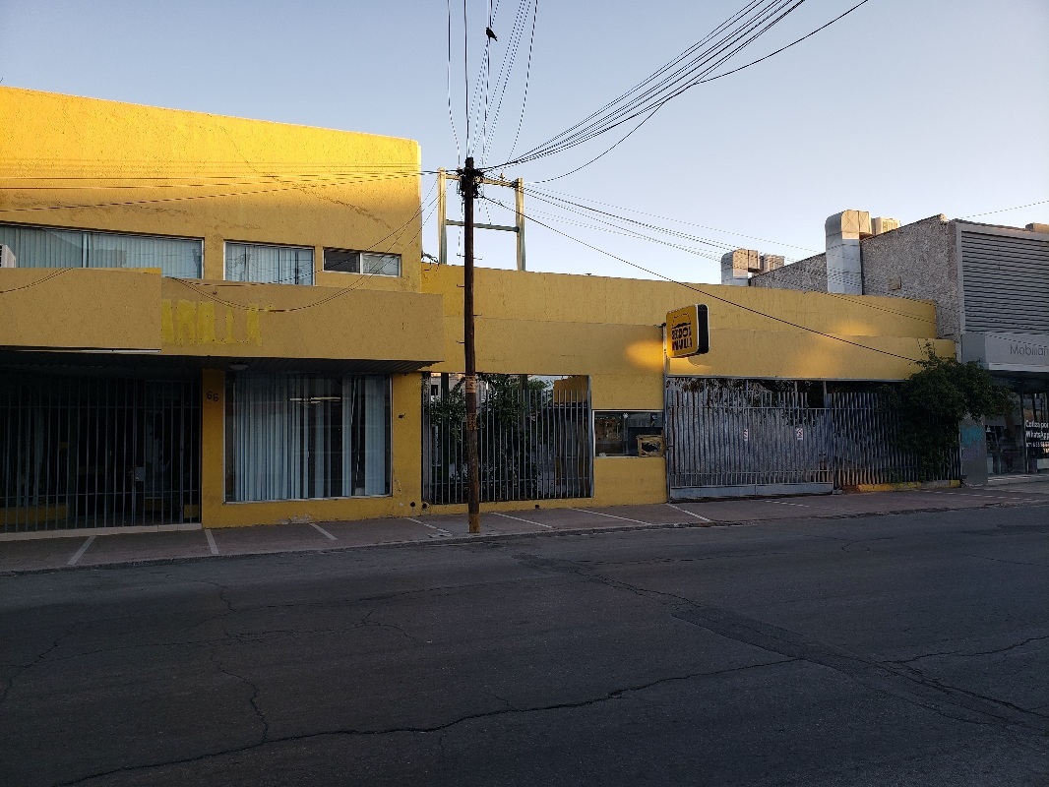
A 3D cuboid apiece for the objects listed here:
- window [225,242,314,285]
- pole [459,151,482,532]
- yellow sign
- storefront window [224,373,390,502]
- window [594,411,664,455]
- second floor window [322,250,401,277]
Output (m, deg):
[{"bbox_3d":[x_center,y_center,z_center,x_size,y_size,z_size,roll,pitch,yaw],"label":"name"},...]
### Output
[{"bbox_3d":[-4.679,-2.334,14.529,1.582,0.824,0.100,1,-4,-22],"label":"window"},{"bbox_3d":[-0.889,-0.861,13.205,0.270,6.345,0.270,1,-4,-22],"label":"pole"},{"bbox_3d":[3.566,-1.329,17.157,0.300,1.026,1.130,1,-4,-22],"label":"yellow sign"},{"bbox_3d":[-3.937,0.805,14.612,3.013,2.334,0.100,1,-4,-22],"label":"storefront window"},{"bbox_3d":[2.278,0.889,17.167,1.774,1.015,0.100,1,-4,-22],"label":"window"},{"bbox_3d":[-3.115,-2.502,15.186,1.500,0.436,0.100,1,-4,-22],"label":"second floor window"}]

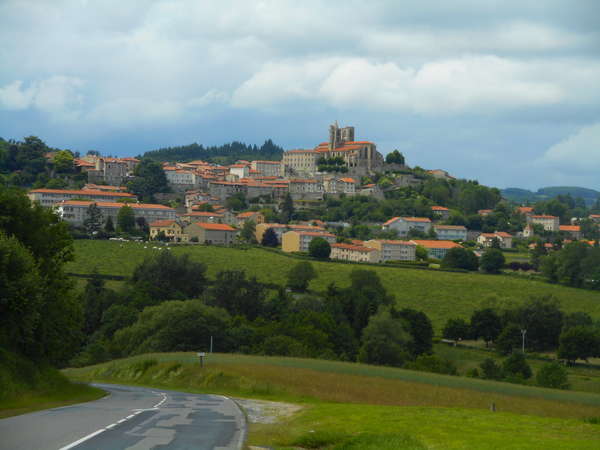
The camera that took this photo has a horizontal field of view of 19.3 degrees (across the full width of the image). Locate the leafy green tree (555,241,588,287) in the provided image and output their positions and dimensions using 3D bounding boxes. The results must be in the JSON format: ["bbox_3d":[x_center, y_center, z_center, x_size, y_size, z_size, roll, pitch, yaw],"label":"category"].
[{"bbox_3d":[104.420,15.000,680.000,13.080,18.080,13.080,0,-1,0],"label":"leafy green tree"}]

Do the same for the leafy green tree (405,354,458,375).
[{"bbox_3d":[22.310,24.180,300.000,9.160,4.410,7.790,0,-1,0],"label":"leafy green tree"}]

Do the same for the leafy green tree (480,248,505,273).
[{"bbox_3d":[87.100,16.290,800.000,10.860,11.310,10.860,0,-1,0],"label":"leafy green tree"}]

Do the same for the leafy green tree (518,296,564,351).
[{"bbox_3d":[65.570,26.880,480.000,12.490,14.930,12.490,0,-1,0],"label":"leafy green tree"}]

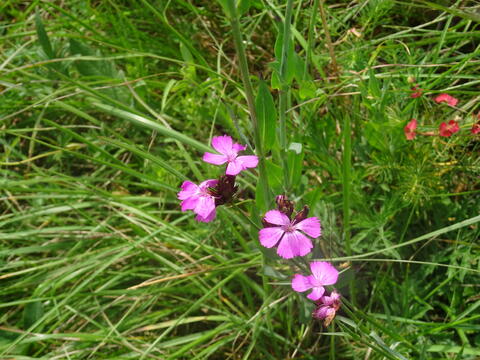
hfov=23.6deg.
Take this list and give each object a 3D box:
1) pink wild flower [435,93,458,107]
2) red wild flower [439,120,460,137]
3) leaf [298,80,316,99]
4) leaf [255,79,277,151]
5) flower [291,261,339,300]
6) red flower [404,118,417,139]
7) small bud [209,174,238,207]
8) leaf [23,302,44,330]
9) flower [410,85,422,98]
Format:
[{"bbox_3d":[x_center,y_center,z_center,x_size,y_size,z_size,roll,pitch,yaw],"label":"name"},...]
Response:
[{"bbox_3d":[0.126,-0.049,0.700,0.014,0.008,0.009,0,60,0],"label":"pink wild flower"},{"bbox_3d":[0.125,-0.031,0.690,0.013,0.008,0.010,0,72,0],"label":"red wild flower"},{"bbox_3d":[0.033,-0.045,0.570,0.009,0.004,0.010,0,72,0],"label":"leaf"},{"bbox_3d":[0.011,-0.029,0.515,0.010,0.035,0.006,-2,27,1],"label":"leaf"},{"bbox_3d":[0.030,0.040,0.460,0.019,0.009,0.018,0,68,3],"label":"flower"},{"bbox_3d":[0.102,-0.030,0.690,0.007,0.008,0.013,6,80,22],"label":"red flower"},{"bbox_3d":[-0.006,0.004,0.465,0.013,0.014,0.013,0,44,0],"label":"small bud"},{"bbox_3d":[-0.118,0.078,0.660,0.012,0.018,0.005,0,12,0],"label":"leaf"},{"bbox_3d":[0.107,-0.053,0.700,0.008,0.007,0.009,0,72,0],"label":"flower"}]

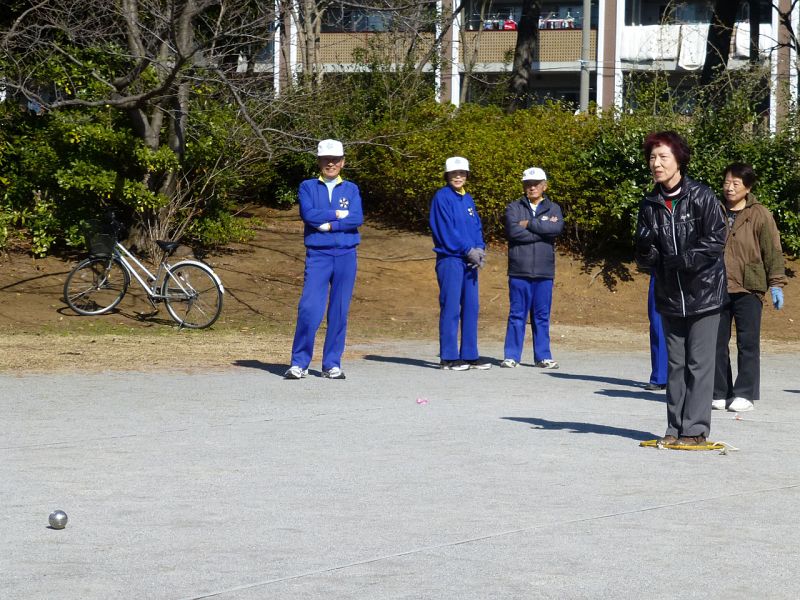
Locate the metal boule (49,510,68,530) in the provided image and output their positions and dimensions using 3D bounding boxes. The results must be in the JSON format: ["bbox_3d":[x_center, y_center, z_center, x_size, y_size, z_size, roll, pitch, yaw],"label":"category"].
[{"bbox_3d":[-1.306,0.841,9.020,0.073,0.073,0.073,0,2,0],"label":"metal boule"}]

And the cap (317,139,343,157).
[{"bbox_3d":[-0.498,-1.094,16.950,0.185,0.130,0.260,0,2,-3],"label":"cap"}]

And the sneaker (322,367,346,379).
[{"bbox_3d":[-0.482,0.523,17.150,0.105,0.105,0.275,-1,2,-30],"label":"sneaker"}]

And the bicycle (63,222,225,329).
[{"bbox_3d":[-2.645,-0.259,24.400,1.780,1.020,0.560,6,7,27],"label":"bicycle"}]

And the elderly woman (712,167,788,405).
[{"bbox_3d":[2.140,-0.084,14.600,0.530,1.520,0.380,1,2,27],"label":"elderly woman"}]

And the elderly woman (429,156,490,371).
[{"bbox_3d":[0.456,-0.281,17.900,0.480,1.585,0.380,-2,3,-36],"label":"elderly woman"}]

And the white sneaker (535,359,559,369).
[{"bbox_3d":[1.153,0.498,18.550,0.100,0.100,0.260,-2,3,-42],"label":"white sneaker"}]

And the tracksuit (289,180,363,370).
[{"bbox_3d":[-0.524,-0.181,17.050,0.510,1.400,0.340,0,2,-2],"label":"tracksuit"}]

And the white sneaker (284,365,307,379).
[{"bbox_3d":[-0.751,0.518,17.150,0.105,0.105,0.275,1,2,28],"label":"white sneaker"}]

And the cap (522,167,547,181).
[{"bbox_3d":[1.053,-0.988,18.450,0.175,0.125,0.260,1,2,20],"label":"cap"}]

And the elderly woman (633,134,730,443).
[{"bbox_3d":[1.420,-0.063,11.850,0.500,1.560,0.460,1,3,36],"label":"elderly woman"}]

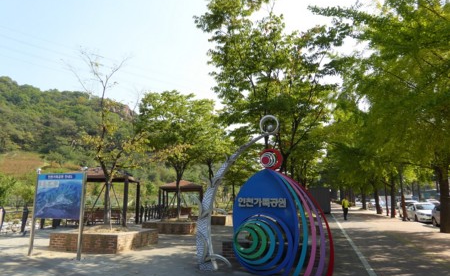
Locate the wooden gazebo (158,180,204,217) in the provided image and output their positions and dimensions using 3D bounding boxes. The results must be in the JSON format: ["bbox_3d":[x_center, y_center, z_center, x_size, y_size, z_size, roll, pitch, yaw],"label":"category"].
[{"bbox_3d":[-3.500,4.892,26.350,3.400,3.000,3.400,-2,-11,10],"label":"wooden gazebo"}]

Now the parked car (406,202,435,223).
[{"bbox_3d":[15.100,5.689,25.289,1.720,1.450,4.300,-3,-11,16],"label":"parked car"}]

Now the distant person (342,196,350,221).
[{"bbox_3d":[8.250,4.781,22.100,0.520,1.690,0.360,0,-10,2],"label":"distant person"}]

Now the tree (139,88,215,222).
[{"bbox_3d":[-2.300,0.820,16.319,4.000,6.400,4.000,0,-10,0],"label":"tree"}]

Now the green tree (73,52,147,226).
[{"bbox_3d":[-4.000,0.017,11.484,2.700,6.200,2.600,-3,-11,16],"label":"green tree"}]

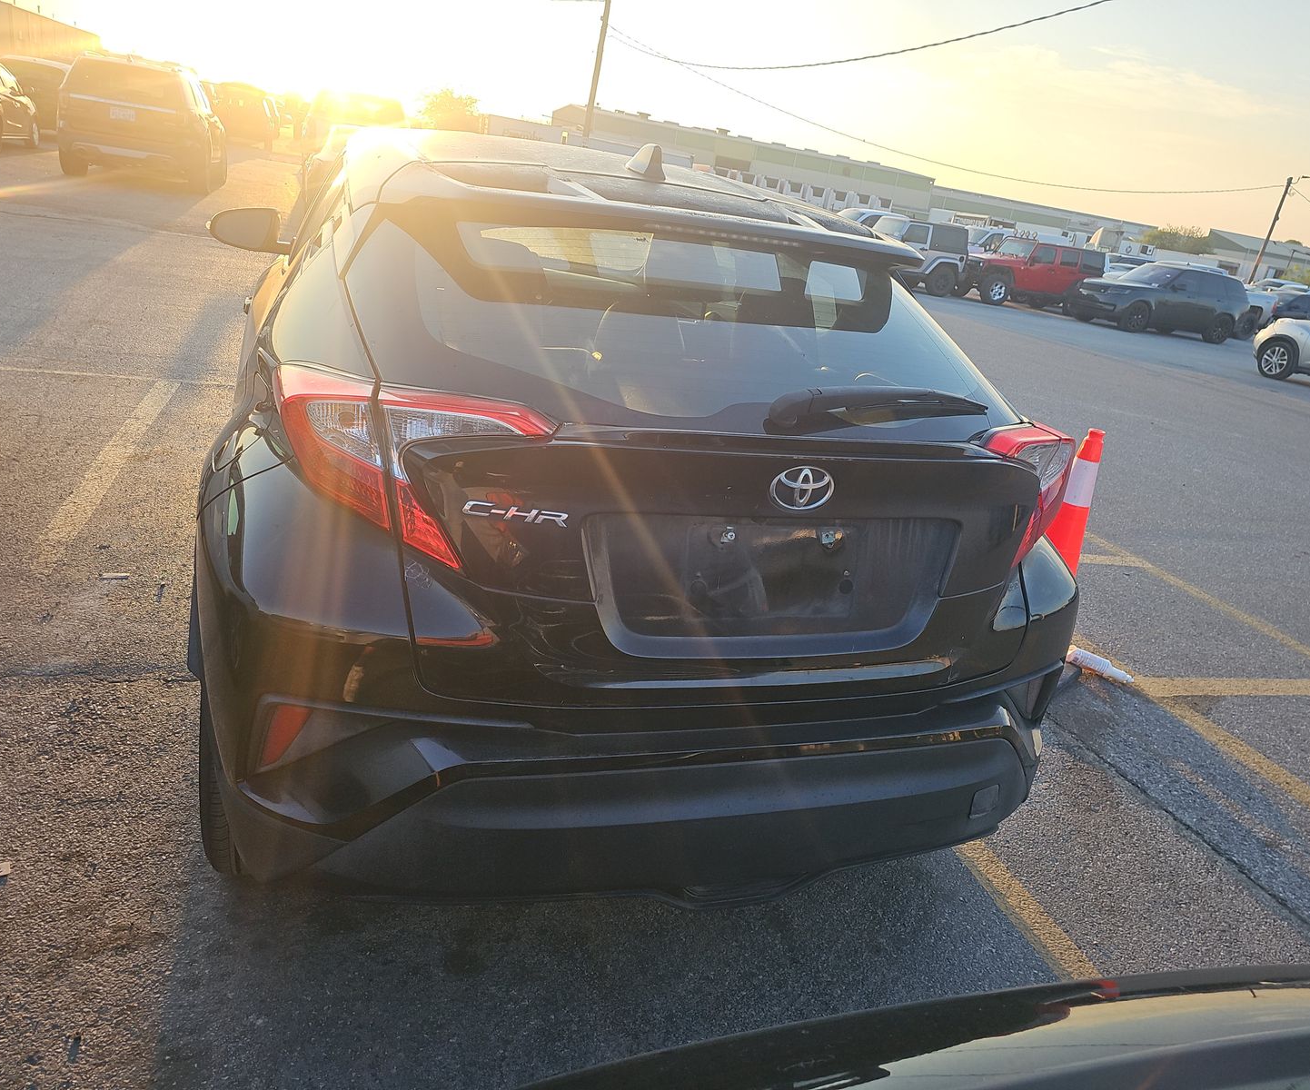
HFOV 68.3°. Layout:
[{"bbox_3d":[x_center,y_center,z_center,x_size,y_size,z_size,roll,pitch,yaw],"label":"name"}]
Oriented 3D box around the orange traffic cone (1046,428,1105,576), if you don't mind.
[{"bbox_3d":[1.483,0.014,3.568,0.370,0.914,0.370,12,20,2],"label":"orange traffic cone"}]

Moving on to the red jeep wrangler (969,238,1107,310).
[{"bbox_3d":[10.509,-7.676,27.177,4.600,1.880,1.900,2,22,-23],"label":"red jeep wrangler"}]

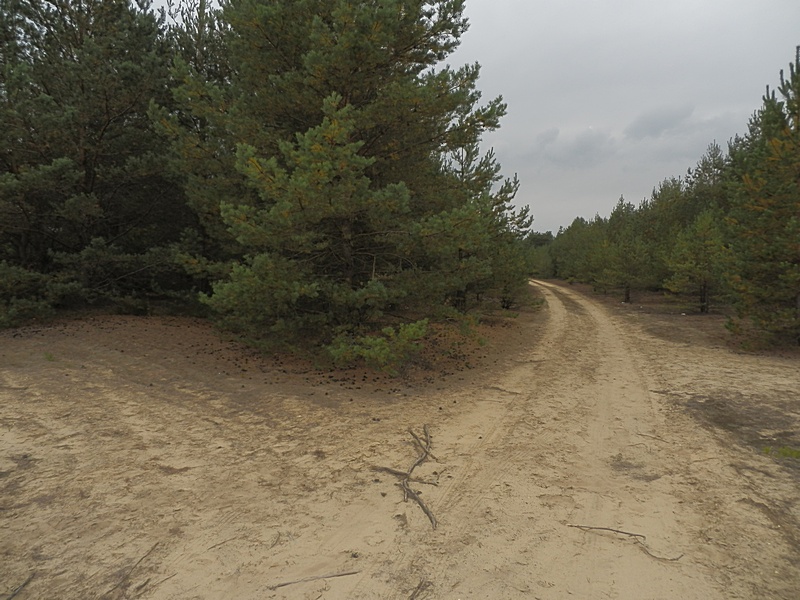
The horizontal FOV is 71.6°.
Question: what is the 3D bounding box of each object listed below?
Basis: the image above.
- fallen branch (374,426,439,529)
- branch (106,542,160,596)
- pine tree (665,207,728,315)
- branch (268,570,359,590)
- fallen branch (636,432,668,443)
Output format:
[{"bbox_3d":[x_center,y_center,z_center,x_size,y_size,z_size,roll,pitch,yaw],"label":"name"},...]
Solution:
[{"bbox_3d":[0.045,1.287,4.357,0.521,0.120,2.150,0,3,3],"label":"fallen branch"},{"bbox_3d":[-1.392,1.415,2.942,0.045,0.030,0.509,0,3,4],"label":"branch"},{"bbox_3d":[10.556,-1.404,19.648,2.315,3.704,2.315,0,3,0],"label":"pine tree"},{"bbox_3d":[-0.432,1.425,2.818,0.460,0.025,0.035,-1,4,-19],"label":"branch"},{"bbox_3d":[2.367,1.287,5.178,0.050,0.025,0.310,-2,4,-34],"label":"fallen branch"}]

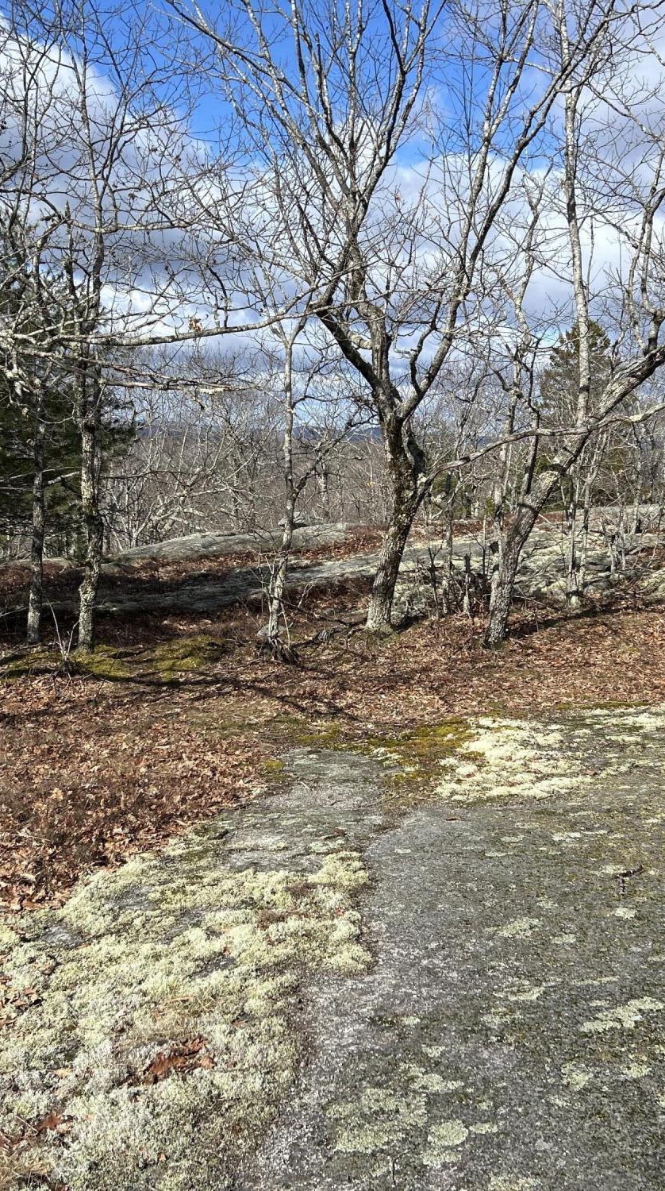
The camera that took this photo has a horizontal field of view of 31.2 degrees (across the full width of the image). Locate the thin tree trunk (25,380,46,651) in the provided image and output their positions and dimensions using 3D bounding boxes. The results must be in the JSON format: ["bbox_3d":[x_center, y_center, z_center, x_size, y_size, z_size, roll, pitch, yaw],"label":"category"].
[{"bbox_3d":[-2.214,-0.578,8.904,0.160,1.936,0.150,0,8,0],"label":"thin tree trunk"}]

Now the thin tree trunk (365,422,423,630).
[{"bbox_3d":[0.485,-0.538,9.415,0.430,1.716,0.360,0,8,0],"label":"thin tree trunk"}]

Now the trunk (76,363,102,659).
[{"bbox_3d":[-1.778,-0.608,8.698,0.180,2.053,0.170,0,8,0],"label":"trunk"}]

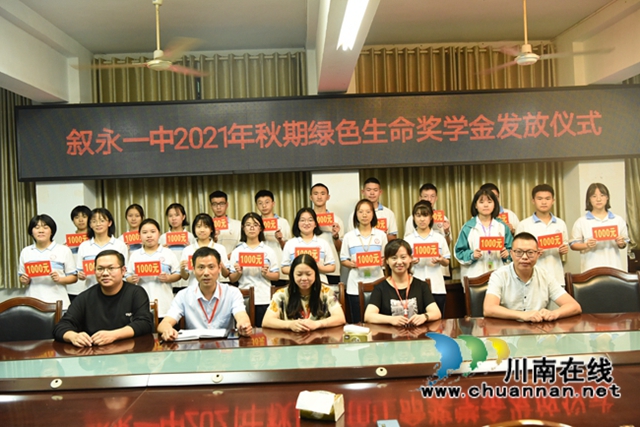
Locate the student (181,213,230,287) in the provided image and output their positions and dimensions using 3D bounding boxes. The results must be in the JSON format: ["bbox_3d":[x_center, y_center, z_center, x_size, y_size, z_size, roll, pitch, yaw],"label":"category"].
[{"bbox_3d":[-0.970,0.748,5.187,0.430,1.514,0.370,-2,1,-5],"label":"student"}]

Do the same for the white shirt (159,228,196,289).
[{"bbox_3d":[-1.337,0.422,5.671,0.400,0.590,0.270,-2,0,-7],"label":"white shirt"}]

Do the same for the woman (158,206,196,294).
[{"bbox_3d":[-1.360,0.700,5.804,0.410,1.612,0.350,-2,1,-4],"label":"woman"}]

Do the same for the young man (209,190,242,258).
[{"bbox_3d":[-0.908,0.635,5.622,0.460,1.715,0.360,-2,0,-5],"label":"young man"}]

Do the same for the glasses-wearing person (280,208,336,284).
[{"bbox_3d":[-0.098,0.715,5.226,0.460,1.514,0.370,-2,1,-2],"label":"glasses-wearing person"}]

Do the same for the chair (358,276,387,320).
[{"bbox_3d":[0.559,0.956,4.387,0.600,1.020,0.620,-2,1,0],"label":"chair"}]

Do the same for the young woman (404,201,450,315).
[{"bbox_3d":[0.915,0.663,5.105,0.420,1.547,0.370,-2,1,3],"label":"young woman"}]

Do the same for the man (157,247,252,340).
[{"bbox_3d":[-0.750,0.874,4.071,0.610,1.294,0.770,-2,1,-5],"label":"man"}]

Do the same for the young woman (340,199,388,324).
[{"bbox_3d":[0.384,0.666,5.105,0.430,1.582,0.360,-2,1,0],"label":"young woman"}]

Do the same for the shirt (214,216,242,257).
[{"bbox_3d":[-0.933,0.342,5.671,0.440,0.640,0.270,-2,0,-5],"label":"shirt"}]

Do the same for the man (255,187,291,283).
[{"bbox_3d":[-0.480,0.622,5.622,0.470,1.707,0.360,-2,0,-3],"label":"man"}]

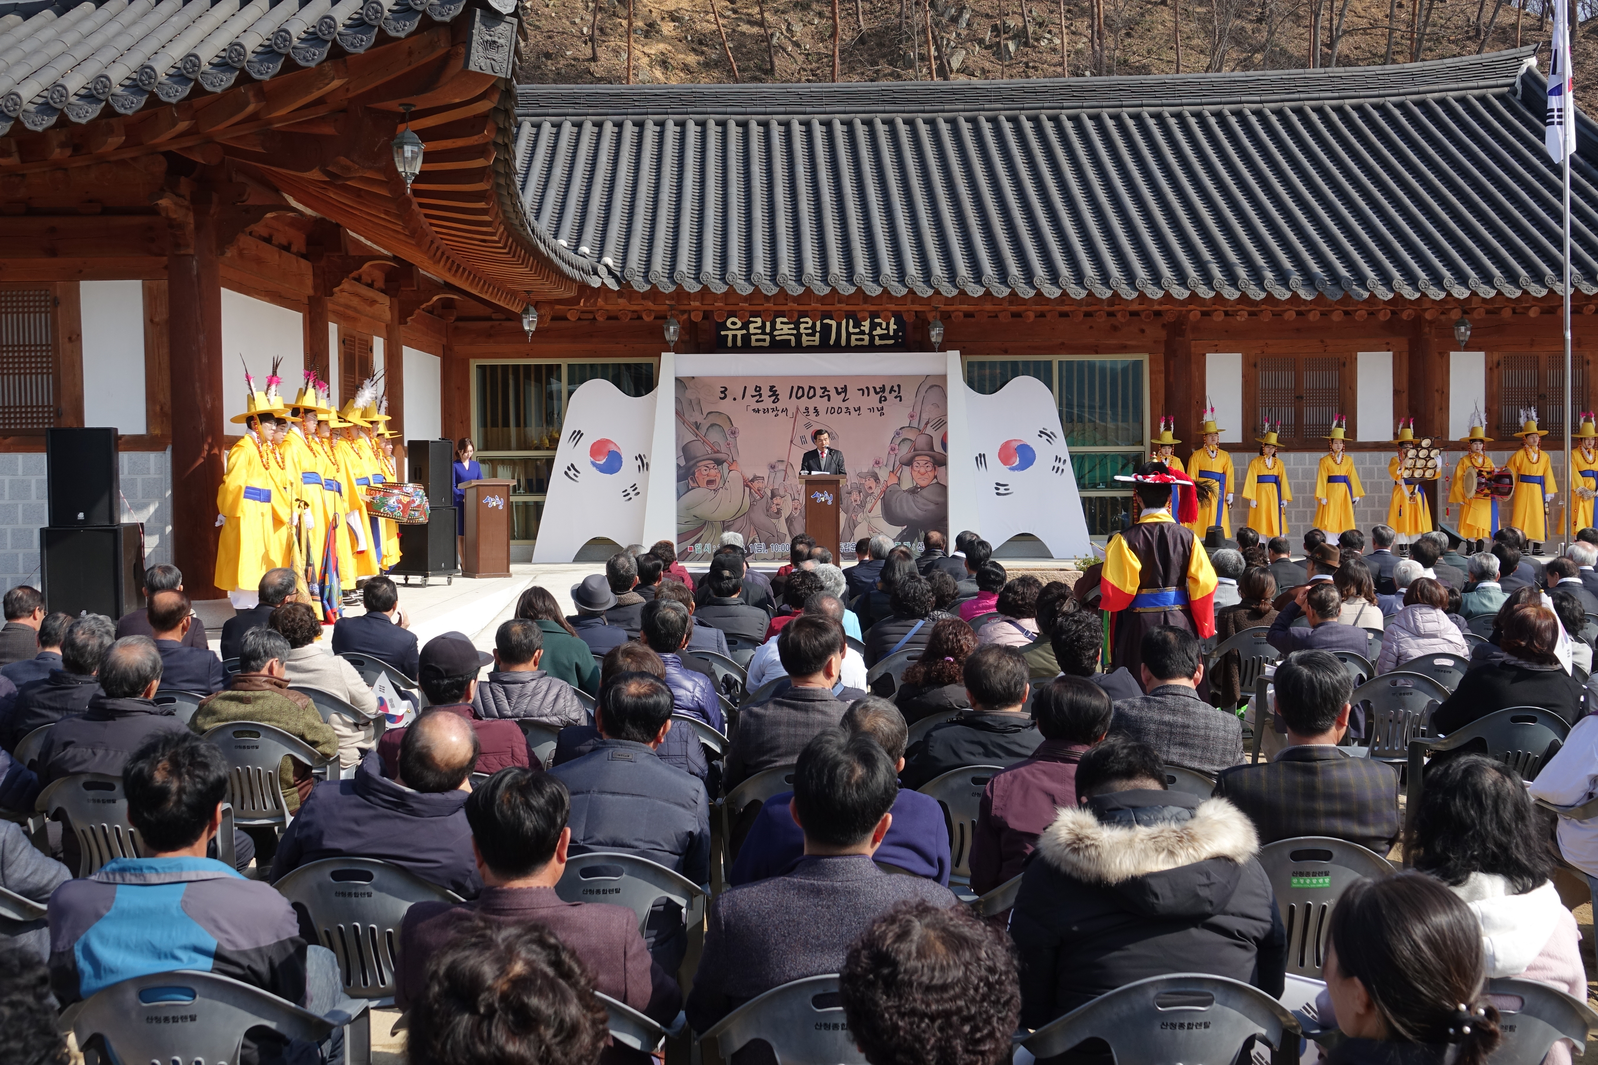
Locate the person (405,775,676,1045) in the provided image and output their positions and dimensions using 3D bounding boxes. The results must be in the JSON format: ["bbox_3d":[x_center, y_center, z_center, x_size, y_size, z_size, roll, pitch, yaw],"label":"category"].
[{"bbox_3d":[-0.527,1.037,3.693,0.540,1.220,0.780,0,2,0],"label":"person"}]

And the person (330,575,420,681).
[{"bbox_3d":[-2.232,0.825,9.381,0.500,1.210,0.700,0,2,8],"label":"person"}]

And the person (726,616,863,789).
[{"bbox_3d":[0.001,0.899,6.054,0.500,1.245,0.800,0,2,3],"label":"person"}]

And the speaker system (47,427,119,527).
[{"bbox_3d":[-5.471,-0.421,13.262,0.480,0.745,0.430,-1,2,-10],"label":"speaker system"}]

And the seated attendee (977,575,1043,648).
[{"bbox_3d":[1.175,0.826,9.704,0.500,1.200,0.750,0,2,0],"label":"seated attendee"}]

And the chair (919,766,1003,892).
[{"bbox_3d":[0.630,1.172,6.093,0.570,0.800,0.560,-1,2,-1],"label":"chair"}]

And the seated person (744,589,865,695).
[{"bbox_3d":[0.059,0.850,8.082,0.550,1.200,0.700,-1,2,0],"label":"seated person"}]

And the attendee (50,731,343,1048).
[{"bbox_3d":[-1.190,0.992,3.674,0.540,1.230,0.720,0,2,3],"label":"attendee"}]

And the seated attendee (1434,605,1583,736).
[{"bbox_3d":[2.801,0.878,7.171,0.560,1.200,0.780,-1,2,-12],"label":"seated attendee"}]

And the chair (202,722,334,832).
[{"bbox_3d":[-2.231,1.136,7.093,0.560,0.790,0.550,0,2,2],"label":"chair"}]

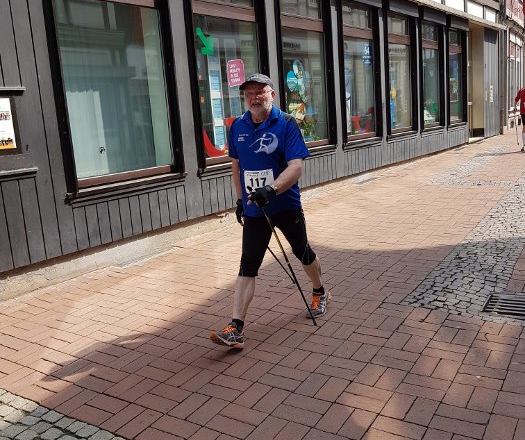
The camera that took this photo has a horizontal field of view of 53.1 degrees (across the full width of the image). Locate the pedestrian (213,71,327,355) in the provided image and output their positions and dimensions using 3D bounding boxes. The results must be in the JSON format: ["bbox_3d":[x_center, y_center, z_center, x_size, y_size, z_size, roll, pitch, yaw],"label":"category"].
[{"bbox_3d":[0.041,-0.082,3.496,0.650,1.760,1.020,5,14,37],"label":"pedestrian"}]

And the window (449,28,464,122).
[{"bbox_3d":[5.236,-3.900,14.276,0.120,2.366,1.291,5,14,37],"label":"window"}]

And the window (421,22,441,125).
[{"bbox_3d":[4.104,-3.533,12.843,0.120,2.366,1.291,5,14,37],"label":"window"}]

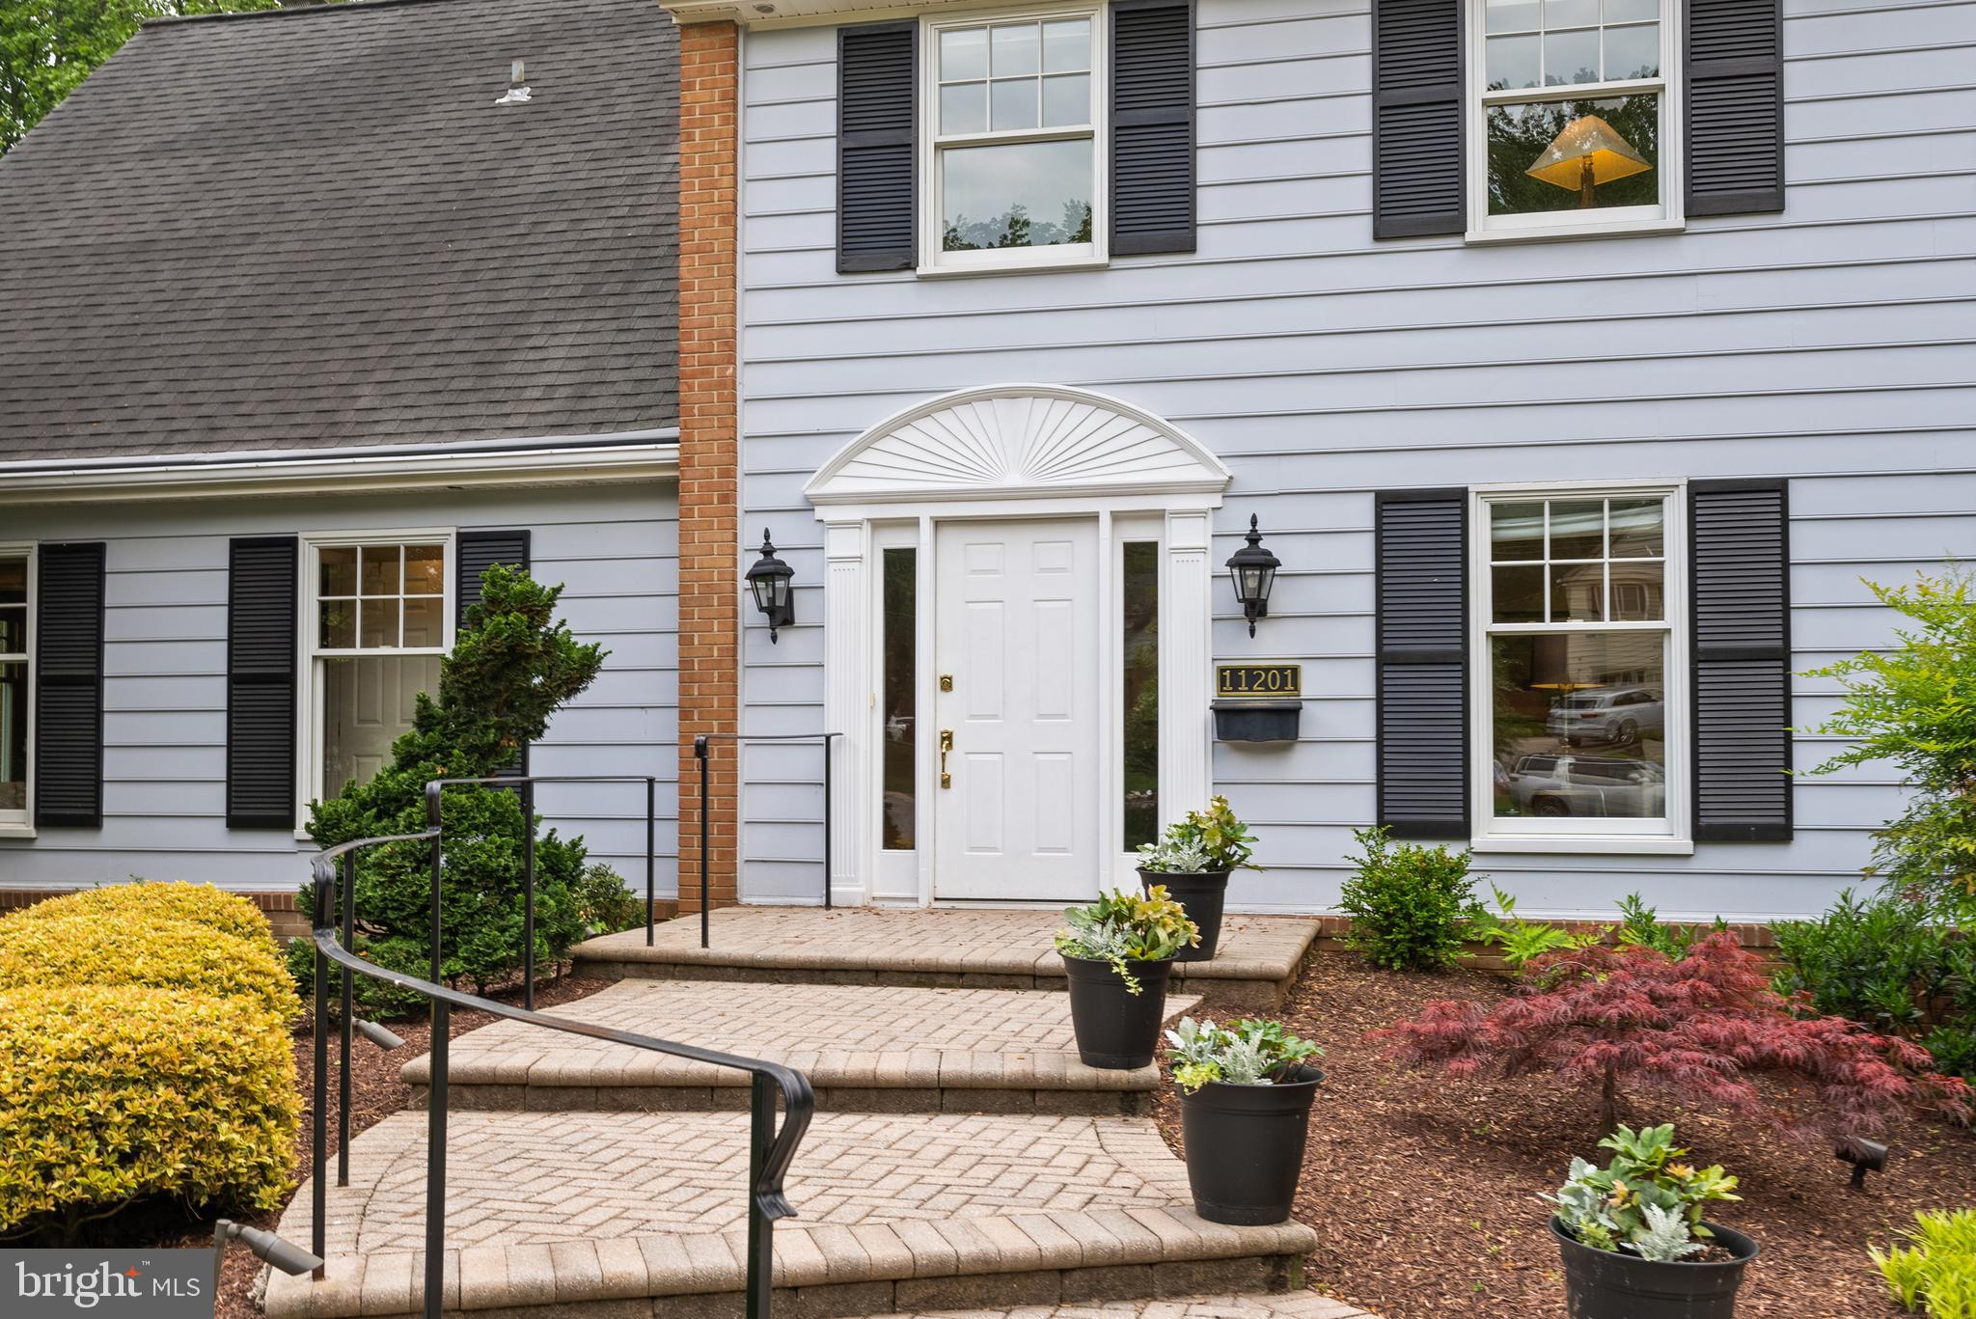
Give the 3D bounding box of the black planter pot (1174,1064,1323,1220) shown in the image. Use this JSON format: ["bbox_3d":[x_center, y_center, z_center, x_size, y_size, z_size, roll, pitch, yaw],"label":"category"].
[{"bbox_3d":[0.658,1.219,4.720,0.400,0.360,0.400,-1,-2,13],"label":"black planter pot"}]

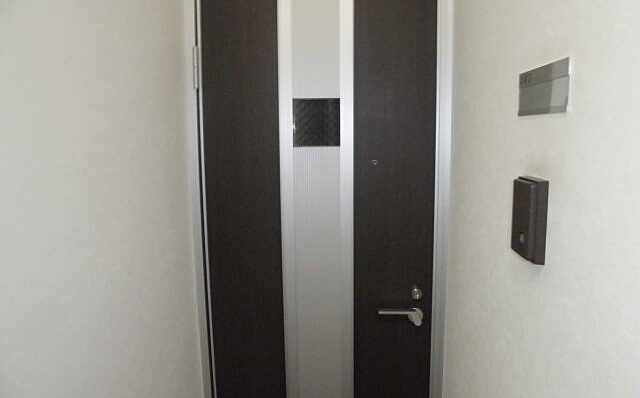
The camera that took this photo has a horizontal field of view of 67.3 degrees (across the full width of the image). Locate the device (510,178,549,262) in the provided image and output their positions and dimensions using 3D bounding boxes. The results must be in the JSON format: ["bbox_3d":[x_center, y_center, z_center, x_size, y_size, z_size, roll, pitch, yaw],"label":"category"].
[{"bbox_3d":[0.376,0.037,0.868,0.026,0.143,0.107,0,8,3],"label":"device"}]

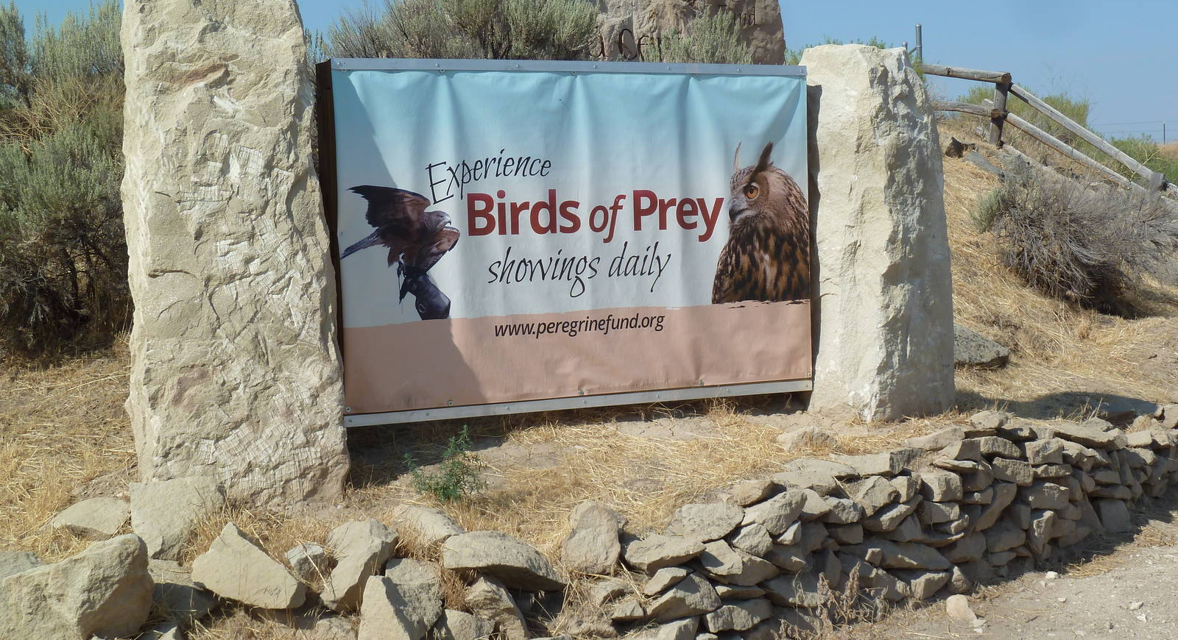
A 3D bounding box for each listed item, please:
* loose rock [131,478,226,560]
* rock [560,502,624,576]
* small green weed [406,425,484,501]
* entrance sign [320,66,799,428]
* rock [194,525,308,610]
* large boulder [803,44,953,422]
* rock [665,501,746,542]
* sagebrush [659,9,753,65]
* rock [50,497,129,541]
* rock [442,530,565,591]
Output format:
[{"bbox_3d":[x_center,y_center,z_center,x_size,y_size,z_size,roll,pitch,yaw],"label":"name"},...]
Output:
[{"bbox_3d":[-1.562,0.752,7.100,0.360,0.290,0.240,-2,4,-15],"label":"loose rock"},{"bbox_3d":[0.011,0.747,6.420,0.200,0.230,0.160,-2,4,0],"label":"rock"},{"bbox_3d":[-0.557,0.565,7.350,0.290,0.275,0.260,-1,4,0],"label":"small green weed"},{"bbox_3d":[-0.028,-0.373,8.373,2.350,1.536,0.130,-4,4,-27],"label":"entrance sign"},{"bbox_3d":[-1.155,0.837,6.350,0.370,0.240,0.270,-3,4,-15],"label":"rock"},{"bbox_3d":[1.382,-0.436,9.102,0.460,1.780,0.580,-4,4,-27],"label":"large boulder"},{"bbox_3d":[0.417,0.729,6.750,0.270,0.110,0.220,-2,4,-5],"label":"rock"},{"bbox_3d":[0.846,-1.909,13.500,0.700,0.680,0.650,-1,4,0],"label":"sagebrush"},{"bbox_3d":[-1.944,0.777,7.300,0.300,0.130,0.240,-2,4,-10],"label":"rock"},{"bbox_3d":[-0.292,0.826,6.420,0.400,0.160,0.250,-2,4,-8],"label":"rock"}]

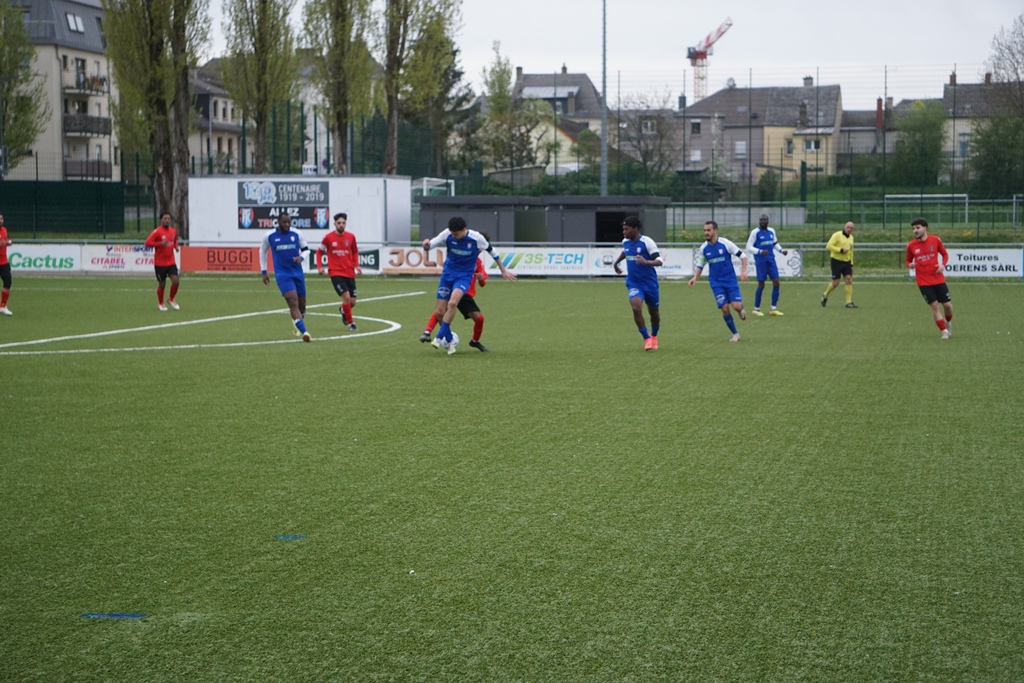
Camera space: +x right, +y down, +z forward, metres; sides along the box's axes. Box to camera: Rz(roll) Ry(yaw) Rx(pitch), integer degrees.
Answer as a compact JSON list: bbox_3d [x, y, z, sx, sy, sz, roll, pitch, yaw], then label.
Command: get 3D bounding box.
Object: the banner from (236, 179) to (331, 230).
[{"bbox_3d":[-7.323,-4.377,75.020,3.030,1.534,0.040,1,3,10],"label":"banner"}]

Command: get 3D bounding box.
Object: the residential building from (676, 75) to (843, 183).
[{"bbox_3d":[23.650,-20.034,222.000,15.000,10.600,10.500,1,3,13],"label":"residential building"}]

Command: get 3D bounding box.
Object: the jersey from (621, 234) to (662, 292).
[{"bbox_3d":[1.584,-0.974,28.750,0.450,0.680,0.290,-3,3,28],"label":"jersey"}]

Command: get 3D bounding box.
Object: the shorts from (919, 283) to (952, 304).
[{"bbox_3d":[5.803,-0.658,32.000,0.410,0.290,0.300,-8,3,18],"label":"shorts"}]

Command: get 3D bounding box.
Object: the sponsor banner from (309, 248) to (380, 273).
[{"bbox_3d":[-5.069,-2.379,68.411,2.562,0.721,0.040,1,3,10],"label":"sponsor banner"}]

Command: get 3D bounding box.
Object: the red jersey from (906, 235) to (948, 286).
[{"bbox_3d":[5.691,-1.109,31.950,0.510,0.690,0.310,-8,3,22],"label":"red jersey"}]

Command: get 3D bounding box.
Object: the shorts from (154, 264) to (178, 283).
[{"bbox_3d":[-6.147,-1.228,41.500,0.400,0.350,0.320,-2,3,-27],"label":"shorts"}]

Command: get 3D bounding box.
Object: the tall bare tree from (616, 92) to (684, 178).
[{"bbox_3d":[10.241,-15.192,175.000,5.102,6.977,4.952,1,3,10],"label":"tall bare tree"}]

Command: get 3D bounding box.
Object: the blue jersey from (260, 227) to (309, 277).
[{"bbox_3d":[-3.043,-1.204,31.200,0.620,0.670,0.370,0,3,-7],"label":"blue jersey"}]

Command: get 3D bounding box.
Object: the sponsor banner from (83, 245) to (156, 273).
[{"bbox_3d":[-11.328,-2.462,69.487,3.047,0.795,0.040,1,3,10],"label":"sponsor banner"}]

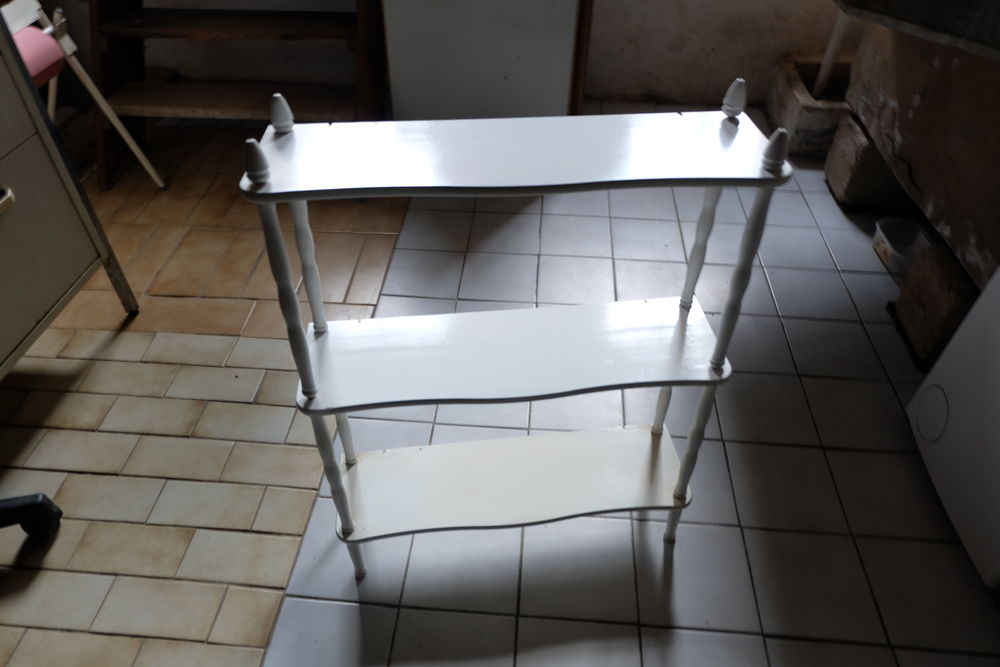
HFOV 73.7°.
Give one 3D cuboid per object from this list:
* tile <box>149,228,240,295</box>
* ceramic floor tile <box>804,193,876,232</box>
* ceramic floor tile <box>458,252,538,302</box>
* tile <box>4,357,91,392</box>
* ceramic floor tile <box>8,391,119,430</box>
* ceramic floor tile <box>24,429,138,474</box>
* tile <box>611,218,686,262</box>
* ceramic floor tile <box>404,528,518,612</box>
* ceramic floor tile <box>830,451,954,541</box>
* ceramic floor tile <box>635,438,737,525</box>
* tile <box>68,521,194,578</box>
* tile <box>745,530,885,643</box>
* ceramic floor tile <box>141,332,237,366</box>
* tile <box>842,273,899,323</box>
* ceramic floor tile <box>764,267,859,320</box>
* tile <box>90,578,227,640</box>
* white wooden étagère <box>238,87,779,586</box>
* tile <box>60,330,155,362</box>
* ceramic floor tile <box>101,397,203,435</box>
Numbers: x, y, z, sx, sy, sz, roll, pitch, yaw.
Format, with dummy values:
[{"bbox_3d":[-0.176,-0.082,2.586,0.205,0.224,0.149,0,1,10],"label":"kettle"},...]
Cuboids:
[{"bbox_3d":[-0.841,-0.195,1.839,0.129,0.010,0.291,3,44,3],"label":"tile"},{"bbox_3d":[1.040,-0.369,2.014,0.199,0.009,0.199,3,44,3],"label":"ceramic floor tile"},{"bbox_3d":[0.001,-0.149,1.780,0.199,0.009,0.199,3,44,3],"label":"ceramic floor tile"},{"bbox_3d":[-1.031,0.094,1.513,0.197,0.010,0.097,3,44,3],"label":"tile"},{"bbox_3d":[-0.942,0.170,1.444,0.198,0.009,0.097,3,44,3],"label":"ceramic floor tile"},{"bbox_3d":[-0.854,0.248,1.370,0.197,0.010,0.093,3,44,3],"label":"ceramic floor tile"},{"bbox_3d":[0.422,-0.265,1.916,0.200,0.010,0.201,3,44,3],"label":"tile"},{"bbox_3d":[-0.062,0.405,1.202,0.199,0.009,0.199,3,44,3],"label":"ceramic floor tile"},{"bbox_3d":[0.761,0.313,1.301,0.198,0.009,0.198,3,43,4],"label":"ceramic floor tile"},{"bbox_3d":[0.354,0.288,1.313,0.197,0.010,0.197,3,44,3],"label":"ceramic floor tile"},{"bbox_3d":[-0.668,0.396,1.214,0.197,0.009,0.095,3,43,4],"label":"tile"},{"bbox_3d":[0.543,0.440,1.167,0.198,0.009,0.198,3,43,4],"label":"tile"},{"bbox_3d":[-0.724,0.042,1.569,0.197,0.010,0.097,3,44,3],"label":"ceramic floor tile"},{"bbox_3d":[1.008,-0.092,1.725,0.199,0.009,0.199,3,44,3],"label":"tile"},{"bbox_3d":[0.813,-0.099,1.741,0.196,0.010,0.201,3,44,3],"label":"ceramic floor tile"},{"bbox_3d":[-0.576,0.469,1.133,0.198,0.009,0.097,3,44,3],"label":"tile"},{"bbox_3d":[0.022,0.053,1.005,0.611,0.798,0.191,-4,39,-5],"label":"white wooden étagère"},{"bbox_3d":[-0.936,0.031,1.588,0.198,0.009,0.097,3,44,3],"label":"tile"},{"bbox_3d":[-0.740,0.179,1.424,0.197,0.010,0.097,3,44,3],"label":"ceramic floor tile"}]

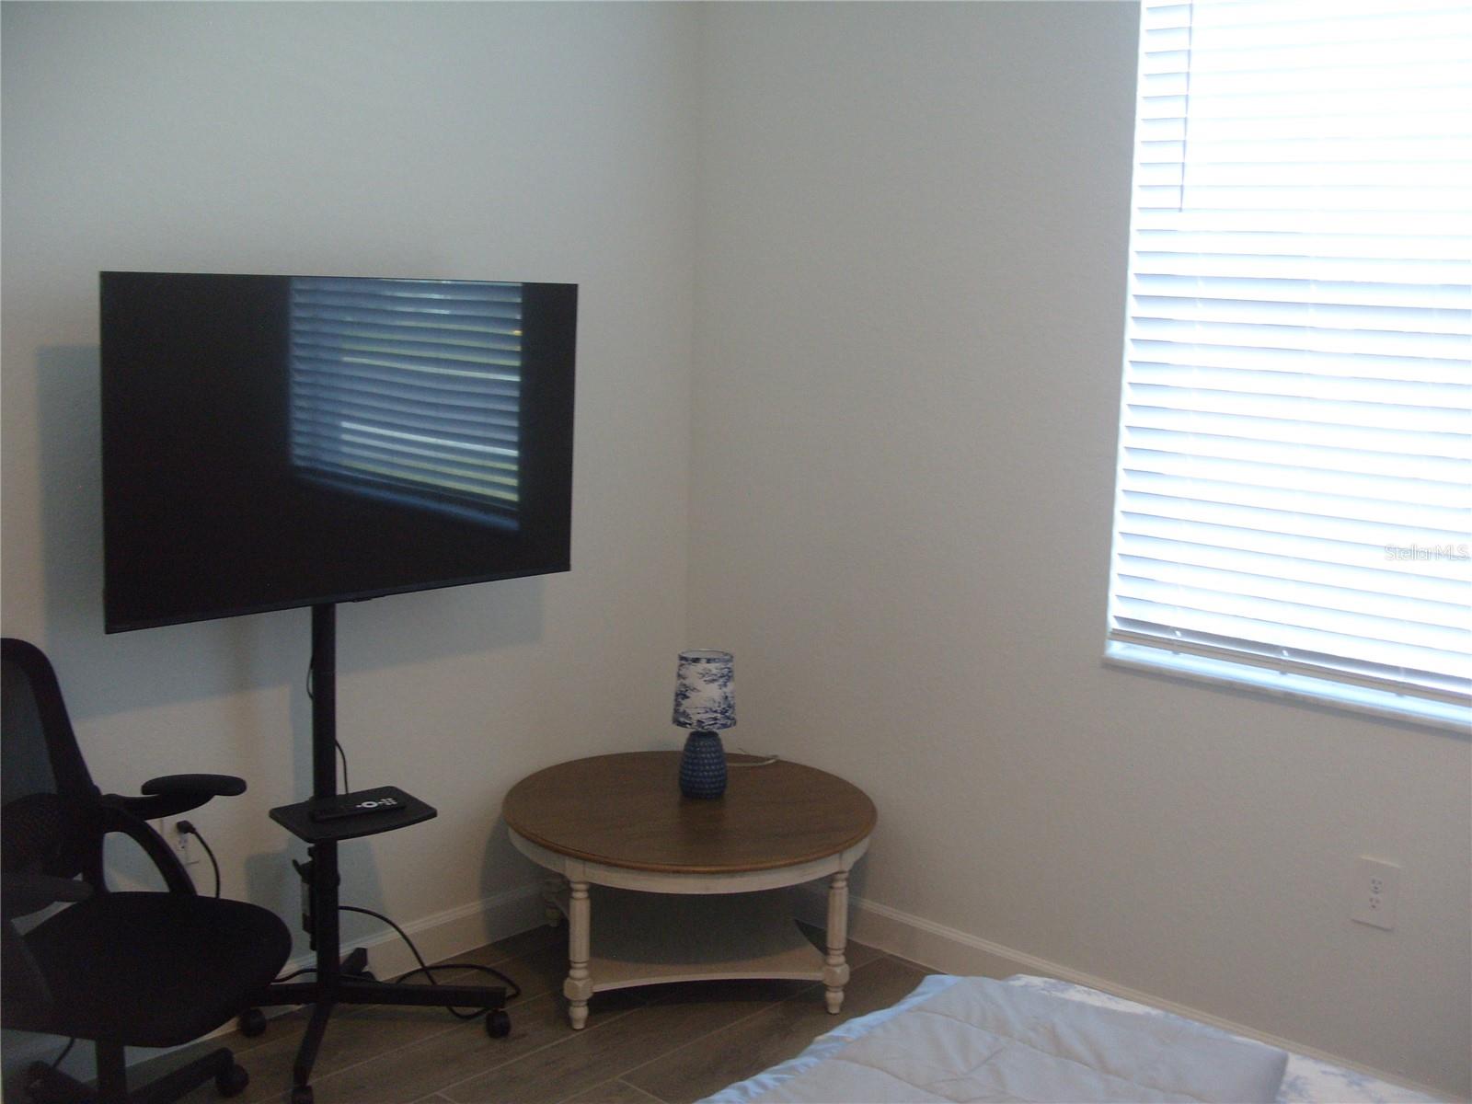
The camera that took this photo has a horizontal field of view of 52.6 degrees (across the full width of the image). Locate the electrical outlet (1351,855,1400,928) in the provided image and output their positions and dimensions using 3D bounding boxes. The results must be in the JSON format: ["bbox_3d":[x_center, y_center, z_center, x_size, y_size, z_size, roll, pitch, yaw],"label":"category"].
[{"bbox_3d":[1.286,0.689,2.993,0.083,0.131,0.010,10,12,41],"label":"electrical outlet"}]

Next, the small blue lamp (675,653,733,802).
[{"bbox_3d":[-0.076,0.433,3.734,0.148,0.358,0.148,2,9,-1],"label":"small blue lamp"}]

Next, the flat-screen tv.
[{"bbox_3d":[-0.777,-0.231,3.083,0.070,0.649,1.110,10,12,42],"label":"flat-screen tv"}]

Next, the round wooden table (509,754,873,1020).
[{"bbox_3d":[-0.118,0.833,3.705,0.917,0.425,0.917,2,9,0],"label":"round wooden table"}]

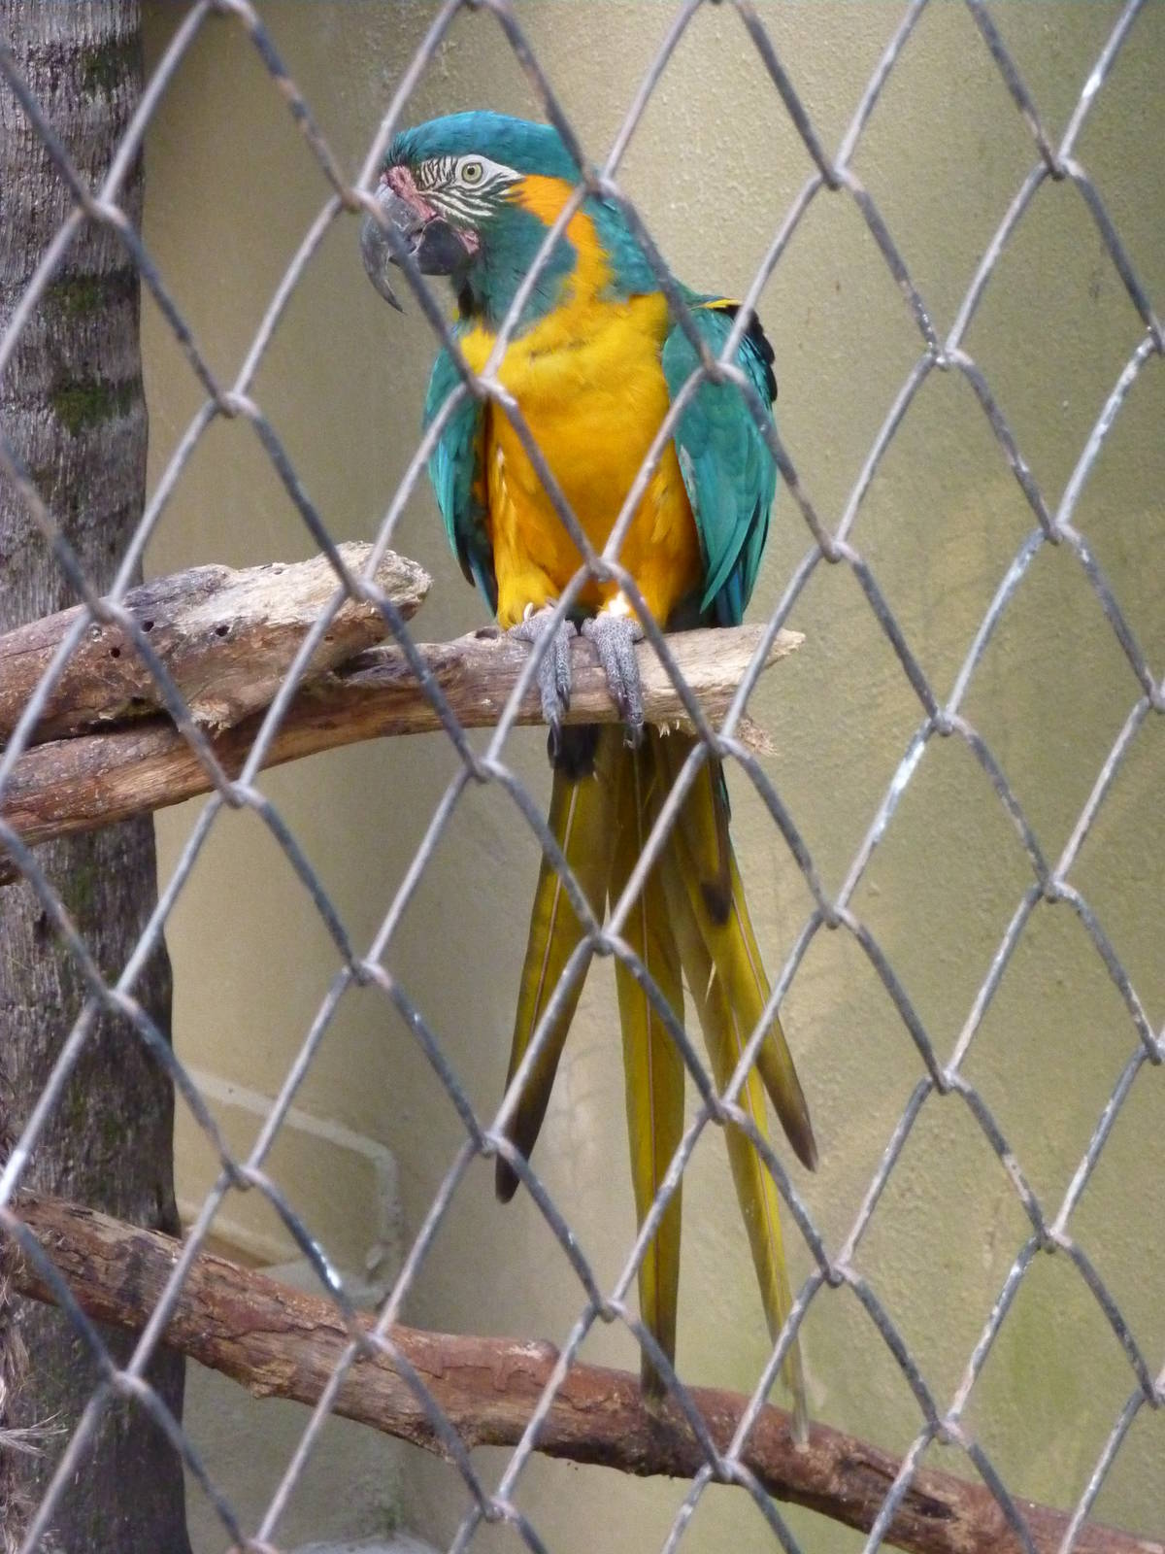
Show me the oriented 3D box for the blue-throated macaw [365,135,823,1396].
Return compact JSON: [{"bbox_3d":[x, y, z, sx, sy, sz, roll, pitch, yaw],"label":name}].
[{"bbox_3d":[0.013,0.017,3.115,0.201,0.753,0.275,3,8,22],"label":"blue-throated macaw"}]

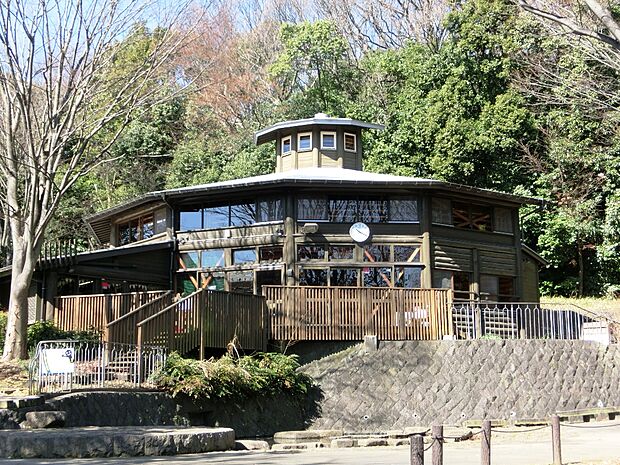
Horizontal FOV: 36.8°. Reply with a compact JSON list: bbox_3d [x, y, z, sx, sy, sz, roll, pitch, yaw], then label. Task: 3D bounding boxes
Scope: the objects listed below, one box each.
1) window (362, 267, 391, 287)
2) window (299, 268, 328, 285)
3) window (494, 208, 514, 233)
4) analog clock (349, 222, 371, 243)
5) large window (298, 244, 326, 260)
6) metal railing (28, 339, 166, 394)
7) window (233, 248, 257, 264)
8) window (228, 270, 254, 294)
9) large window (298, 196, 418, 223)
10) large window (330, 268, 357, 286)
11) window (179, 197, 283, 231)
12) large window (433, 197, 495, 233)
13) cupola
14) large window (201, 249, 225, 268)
[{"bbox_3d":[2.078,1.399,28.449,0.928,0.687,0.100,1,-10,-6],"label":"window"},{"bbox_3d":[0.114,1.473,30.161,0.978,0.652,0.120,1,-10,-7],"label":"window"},{"bbox_3d":[6.983,-0.400,33.424,1.097,0.910,0.120,7,-12,-38],"label":"window"},{"bbox_3d":[1.534,-0.001,28.428,0.633,0.619,0.120,1,-10,-6],"label":"analog clock"},{"bbox_3d":[0.058,0.655,30.294,0.966,0.516,0.120,1,-10,-7],"label":"large window"},{"bbox_3d":[-4.744,3.114,21.144,0.350,1.130,5.167,-4,-11,23],"label":"metal railing"},{"bbox_3d":[-2.175,0.800,30.892,0.901,0.511,0.120,-5,-11,24],"label":"window"},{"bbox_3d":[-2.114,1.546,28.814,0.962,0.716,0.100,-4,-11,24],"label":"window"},{"bbox_3d":[1.510,-0.676,28.745,3.806,0.731,0.120,1,-10,-6],"label":"large window"},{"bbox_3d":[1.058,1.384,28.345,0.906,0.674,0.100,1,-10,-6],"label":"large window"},{"bbox_3d":[-2.532,-0.512,29.352,3.758,0.714,0.120,-4,-11,24],"label":"window"},{"bbox_3d":[5.326,-0.582,32.122,3.132,0.917,0.120,7,-12,-38],"label":"large window"},{"bbox_3d":[0.445,-3.672,39.240,5.492,2.826,5.492,1,-10,-7],"label":"cupola"},{"bbox_3d":[-3.288,0.901,31.383,0.930,0.613,0.120,-5,-11,24],"label":"large window"}]

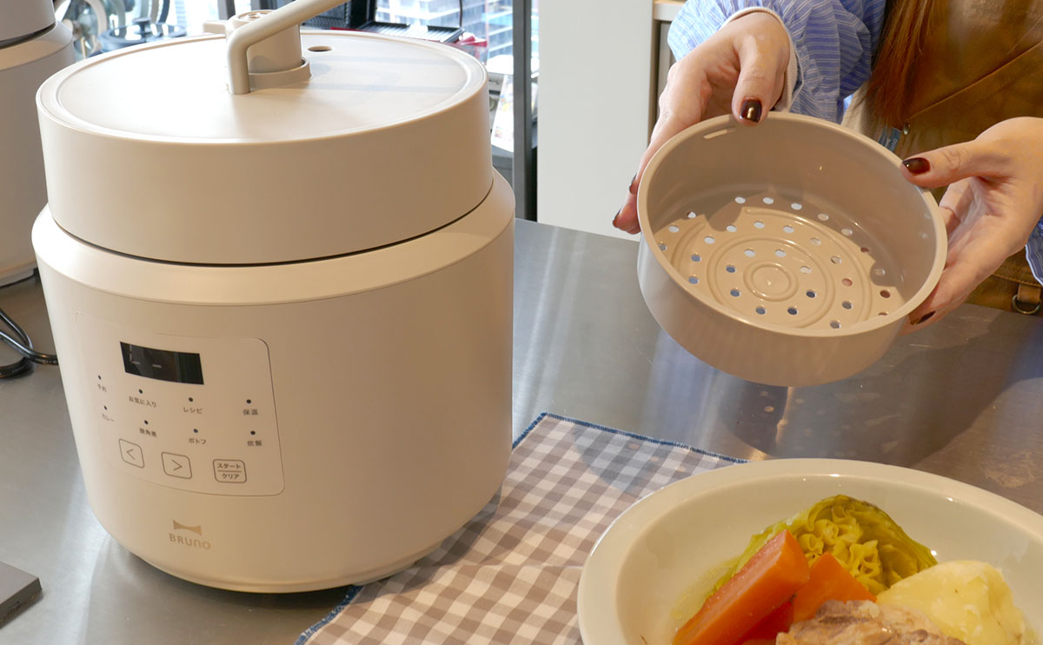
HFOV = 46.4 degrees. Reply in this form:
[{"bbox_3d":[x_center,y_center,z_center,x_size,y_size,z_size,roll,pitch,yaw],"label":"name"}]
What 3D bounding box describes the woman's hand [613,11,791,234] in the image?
[{"bbox_3d":[0.101,-0.111,0.680,0.070,0.080,0.155,30,54,3],"label":"woman's hand"}]

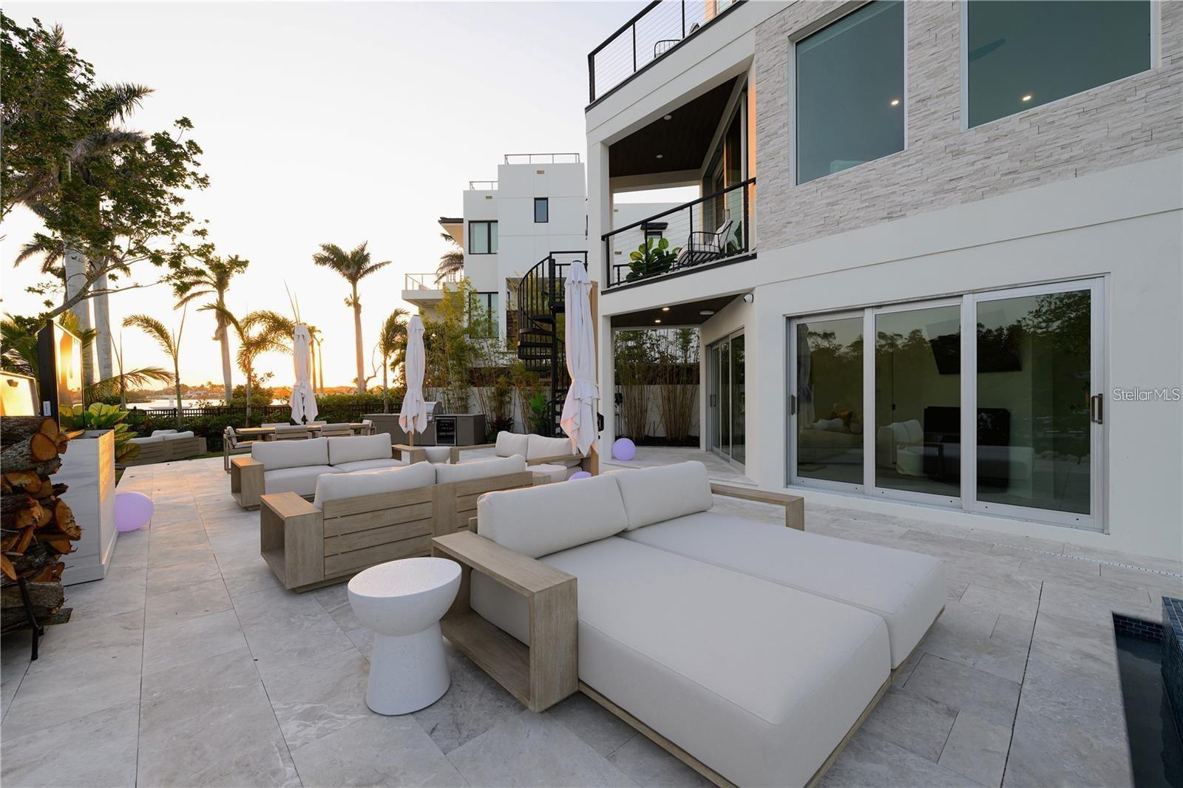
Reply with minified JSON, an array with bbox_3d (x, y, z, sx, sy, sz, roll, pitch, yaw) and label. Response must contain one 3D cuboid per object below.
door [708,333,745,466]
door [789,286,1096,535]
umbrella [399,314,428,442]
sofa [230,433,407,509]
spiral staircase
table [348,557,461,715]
[{"bbox_3d":[2.410,0.100,8.260,0.130,2.220,2.740,0,0,3],"label":"door"},{"bbox_3d":[3.485,0.090,4.980,0.130,2.200,2.740,0,0,-44],"label":"door"},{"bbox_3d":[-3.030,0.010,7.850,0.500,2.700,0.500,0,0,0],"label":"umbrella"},{"bbox_3d":[-3.580,0.975,6.430,2.170,0.760,0.930,0,0,-44],"label":"sofa"},{"bbox_3d":[-0.830,-0.740,9.700,1.520,4.200,1.520,0,0,0],"label":"spiral staircase"},{"bbox_3d":[-0.840,1.085,2.105,0.480,0.515,0.480,0,0,0],"label":"table"}]

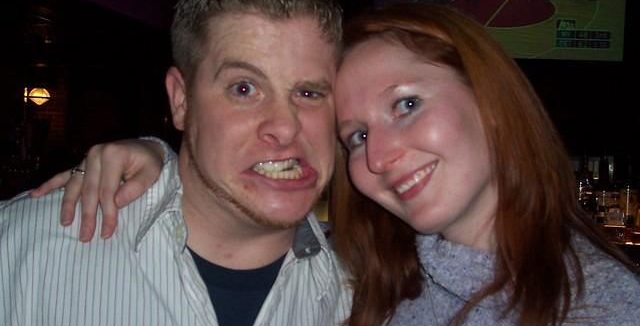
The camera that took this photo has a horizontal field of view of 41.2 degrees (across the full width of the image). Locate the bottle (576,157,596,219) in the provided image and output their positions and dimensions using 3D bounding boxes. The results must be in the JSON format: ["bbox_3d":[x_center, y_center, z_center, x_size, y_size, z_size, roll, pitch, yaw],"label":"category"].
[{"bbox_3d":[1.253,0.115,4.000,0.083,0.300,0.083,0,0,0],"label":"bottle"}]

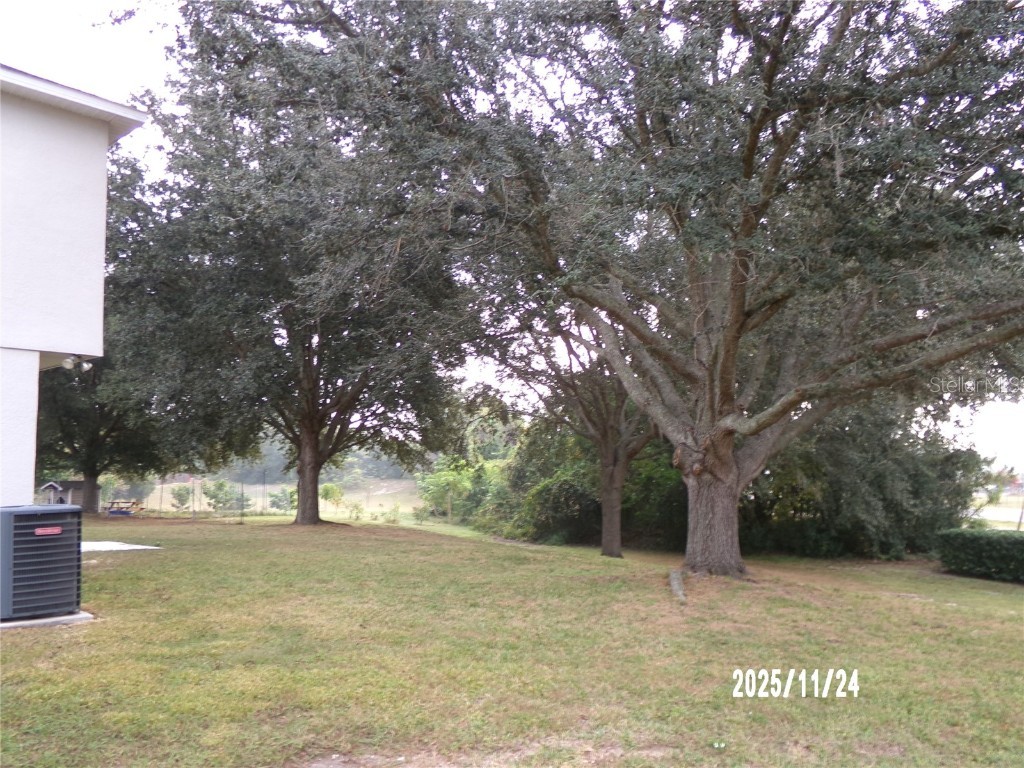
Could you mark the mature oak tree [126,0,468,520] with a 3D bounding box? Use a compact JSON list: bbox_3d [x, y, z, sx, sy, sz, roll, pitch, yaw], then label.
[{"bbox_3d":[-4.950,-2.900,19.700,8.600,12.400,8.300,0,-5,0],"label":"mature oak tree"}]

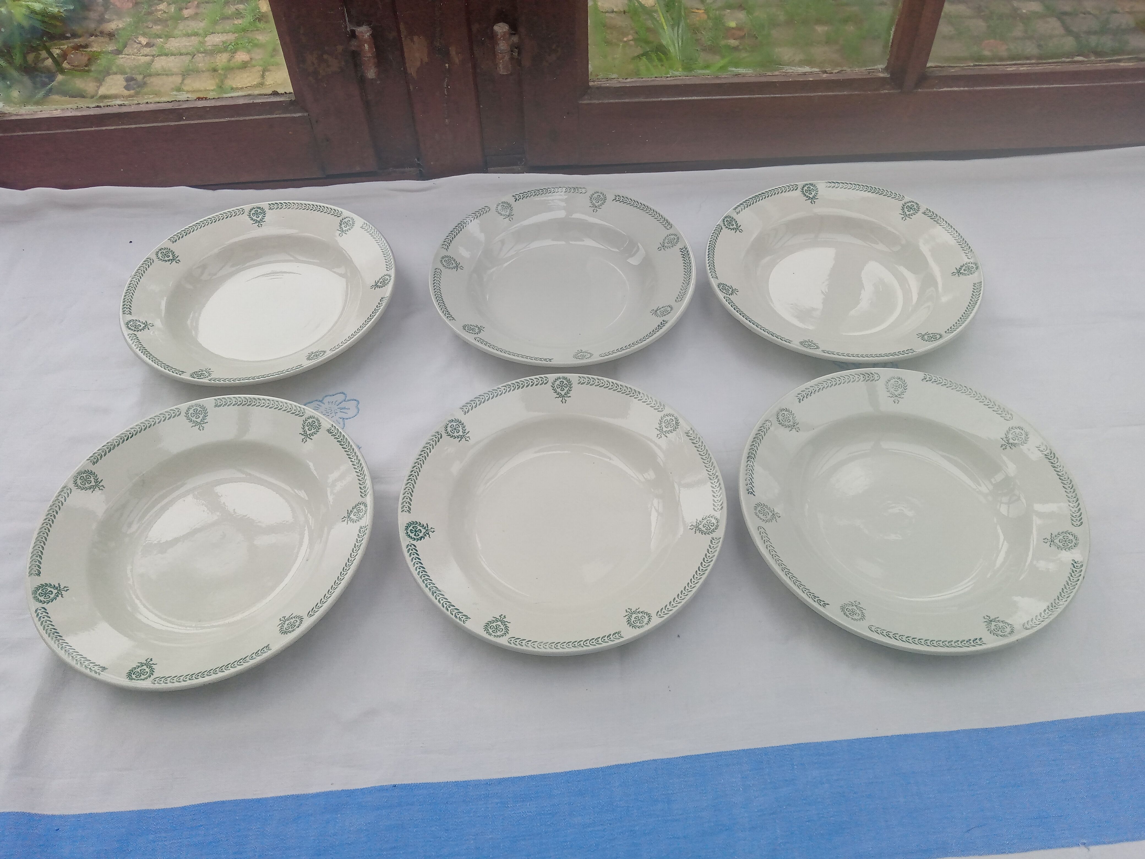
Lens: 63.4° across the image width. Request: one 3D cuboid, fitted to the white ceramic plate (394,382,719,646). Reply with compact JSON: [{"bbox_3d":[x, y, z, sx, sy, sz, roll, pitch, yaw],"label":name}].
[{"bbox_3d":[-0.007,0.060,0.666,0.233,0.038,0.233,-1,51,1],"label":"white ceramic plate"}]

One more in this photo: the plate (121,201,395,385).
[{"bbox_3d":[-0.270,-0.115,0.817,0.233,0.038,0.233,-1,51,1],"label":"plate"}]

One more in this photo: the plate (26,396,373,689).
[{"bbox_3d":[-0.256,0.079,0.659,0.233,0.038,0.233,-1,51,1],"label":"plate"}]

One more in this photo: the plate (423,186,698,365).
[{"bbox_3d":[-0.008,-0.130,0.822,0.233,0.038,0.233,-1,51,1],"label":"plate"}]

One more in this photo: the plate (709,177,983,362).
[{"bbox_3d":[0.234,-0.133,0.816,0.233,0.038,0.233,-1,51,1],"label":"plate"}]

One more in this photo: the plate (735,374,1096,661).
[{"bbox_3d":[0.236,0.058,0.660,0.233,0.038,0.233,-1,51,1],"label":"plate"}]

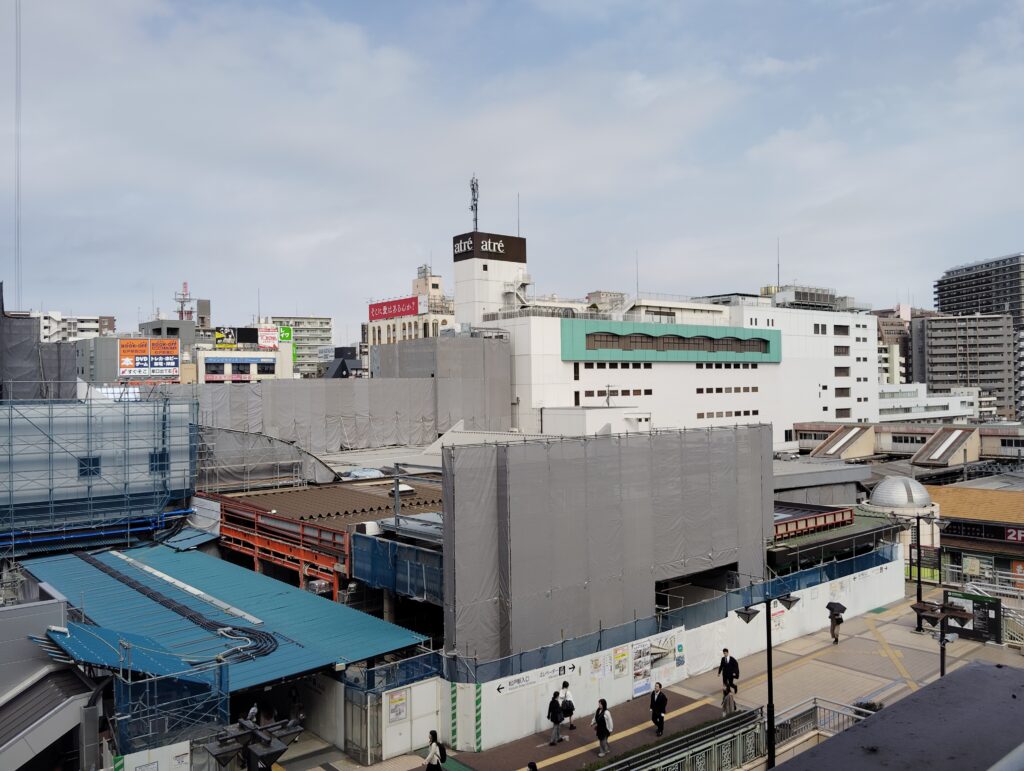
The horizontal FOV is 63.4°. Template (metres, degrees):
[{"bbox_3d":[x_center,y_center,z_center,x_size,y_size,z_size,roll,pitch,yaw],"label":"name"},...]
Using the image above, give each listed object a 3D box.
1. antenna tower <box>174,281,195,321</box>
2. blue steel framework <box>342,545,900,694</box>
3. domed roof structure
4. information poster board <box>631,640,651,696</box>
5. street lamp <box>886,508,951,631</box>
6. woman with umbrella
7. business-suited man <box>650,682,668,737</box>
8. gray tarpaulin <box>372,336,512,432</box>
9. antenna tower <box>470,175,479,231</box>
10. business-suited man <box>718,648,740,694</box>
[{"bbox_3d":[-80.937,-21.007,205.000,4.900,9.900,4.200,-1,0,-39],"label":"antenna tower"},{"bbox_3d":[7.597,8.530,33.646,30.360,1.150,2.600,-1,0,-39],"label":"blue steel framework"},{"bbox_3d":[23.237,6.193,49.493,3.640,1.700,3.640,-1,1,-39],"label":"domed roof structure"},{"bbox_3d":[4.548,9.871,28.932,0.970,1.855,0.040,-1,1,-39],"label":"information poster board"},{"bbox_3d":[18.072,8.277,36.796,2.600,5.280,2.600,-1,0,-39],"label":"street lamp"},{"bbox_3d":[13.805,10.095,35.313,0.820,1.780,0.820,-1,1,-44],"label":"woman with umbrella"},{"bbox_3d":[4.573,10.020,25.744,0.520,1.660,0.380,0,1,43],"label":"business-suited man"},{"bbox_3d":[-9.271,0.112,109.163,11.200,12.050,15.000,-1,1,-39],"label":"gray tarpaulin"},{"bbox_3d":[-5.606,-27.200,125.000,1.250,9.100,1.250,-1,0,-39],"label":"antenna tower"},{"bbox_3d":[7.742,10.244,29.565,0.600,1.720,0.550,-1,0,36],"label":"business-suited man"}]

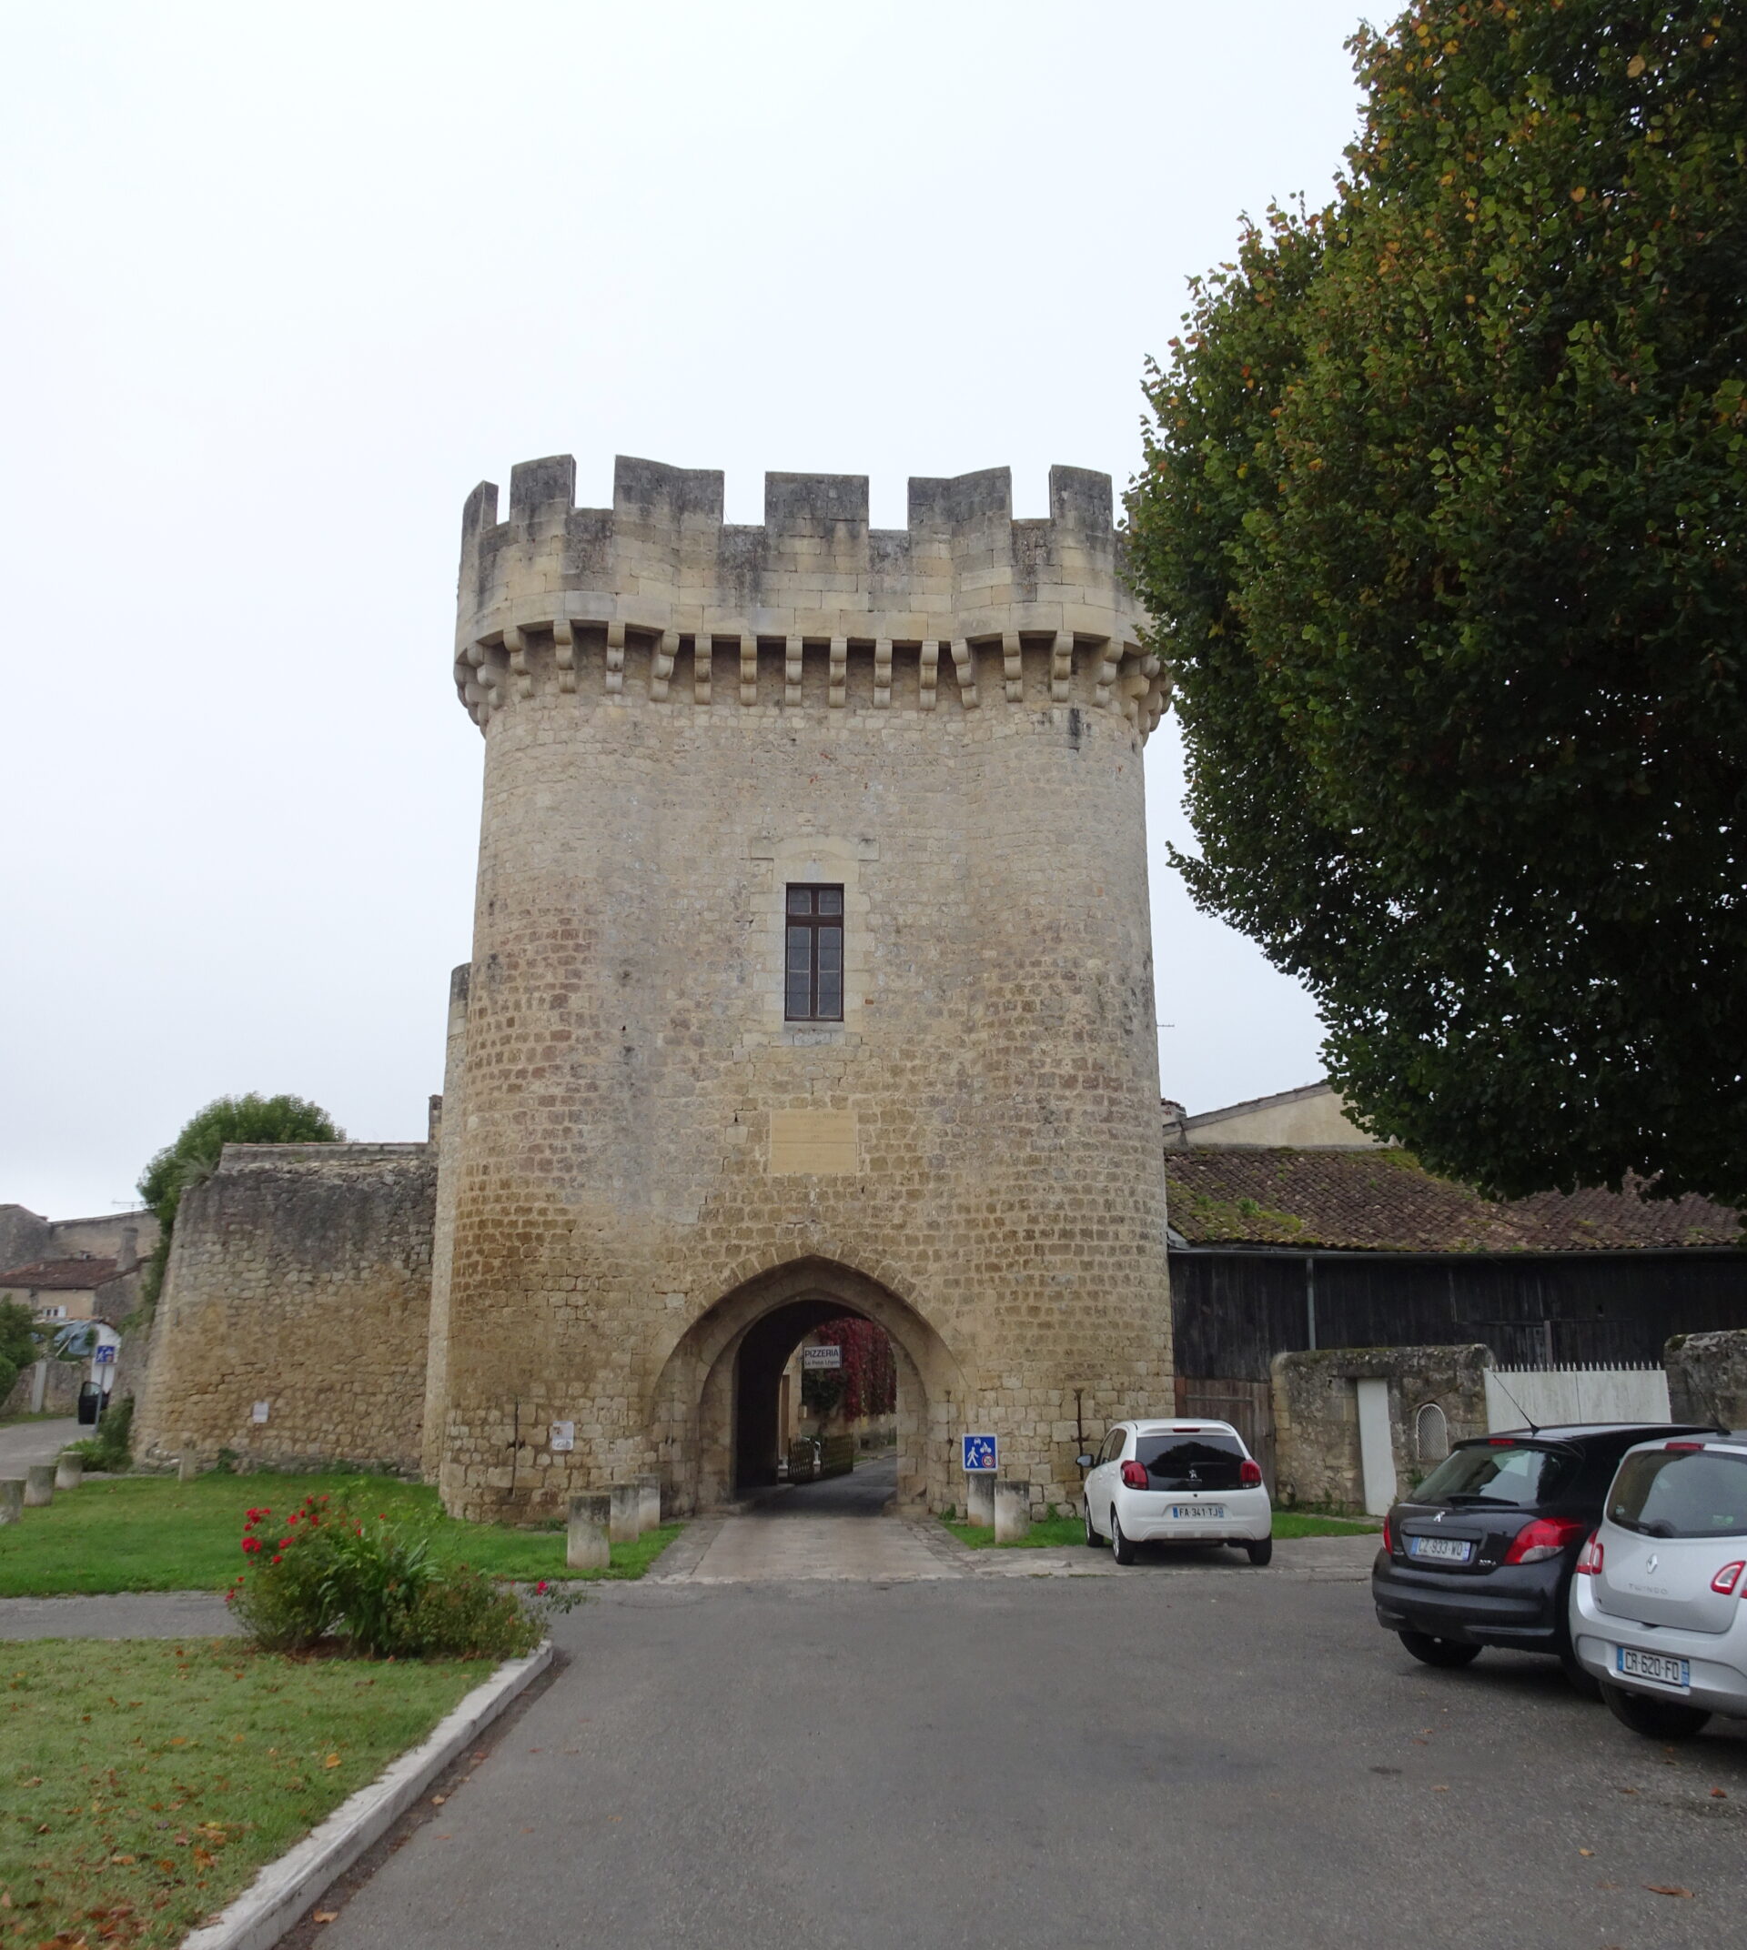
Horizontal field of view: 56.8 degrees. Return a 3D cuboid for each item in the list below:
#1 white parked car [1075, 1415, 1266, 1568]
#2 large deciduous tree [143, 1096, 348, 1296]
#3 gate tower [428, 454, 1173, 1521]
[{"bbox_3d":[3.364,5.836,18.407,1.630,1.460,3.475,0,-15,0],"label":"white parked car"},{"bbox_3d":[-14.572,7.019,38.517,5.800,8.400,5.800,0,-15,0],"label":"large deciduous tree"},{"bbox_3d":[-1.097,0.775,29.210,12.300,16.900,9.000,1,-15,-3],"label":"gate tower"}]

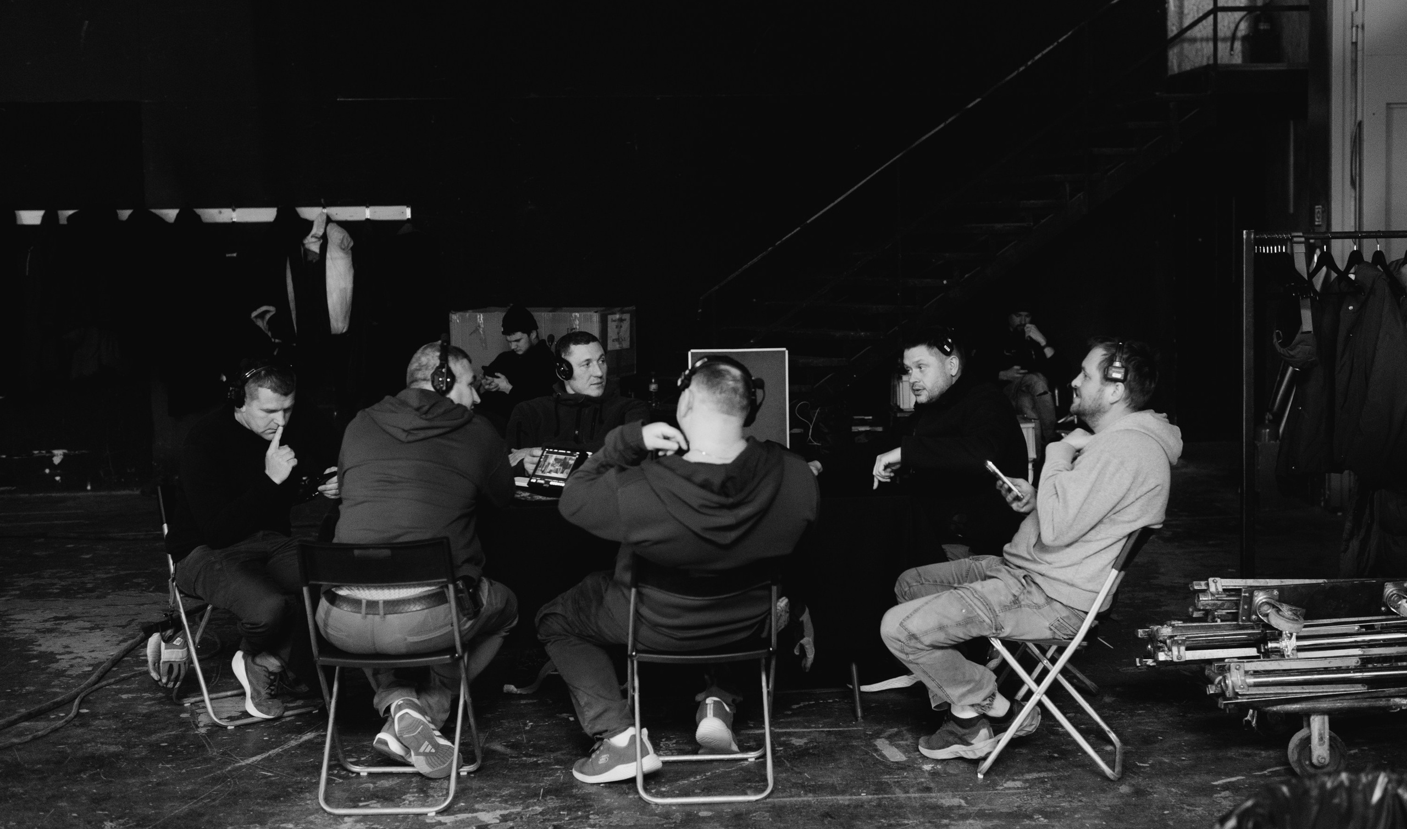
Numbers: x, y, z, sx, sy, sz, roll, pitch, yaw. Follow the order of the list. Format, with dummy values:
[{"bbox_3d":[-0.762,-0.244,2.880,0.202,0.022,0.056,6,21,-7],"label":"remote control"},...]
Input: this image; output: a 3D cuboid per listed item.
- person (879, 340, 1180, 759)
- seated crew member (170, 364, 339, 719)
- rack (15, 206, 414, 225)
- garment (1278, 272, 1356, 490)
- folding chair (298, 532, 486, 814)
[{"bbox_3d":[0.979,0.410,4.760,0.860,1.290,0.560,0,4,12],"label":"person"},{"bbox_3d":[-1.503,0.434,5.394,0.820,1.180,0.640,4,7,44],"label":"seated crew member"},{"bbox_3d":[-3.847,-1.555,12.226,3.130,0.120,0.080,-1,3,0],"label":"rack"},{"bbox_3d":[2.146,-0.124,5.454,0.170,0.750,0.420,-1,3,-12],"label":"garment"},{"bbox_3d":[-0.884,0.714,4.471,0.420,0.775,0.460,-1,3,-1],"label":"folding chair"}]

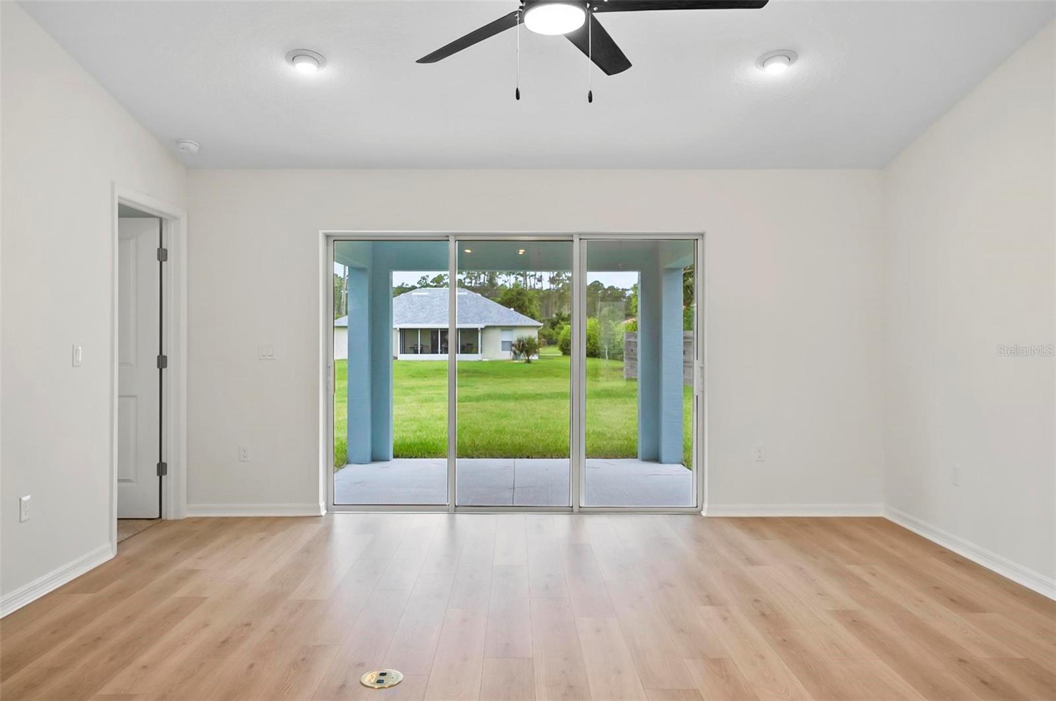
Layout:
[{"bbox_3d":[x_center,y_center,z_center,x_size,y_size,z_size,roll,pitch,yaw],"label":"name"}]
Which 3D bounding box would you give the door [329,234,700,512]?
[{"bbox_3d":[-0.098,0.162,5.125,2.690,2.010,0.110,0,0,0],"label":"door"}]

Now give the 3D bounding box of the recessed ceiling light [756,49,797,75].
[{"bbox_3d":[1.302,-1.500,3.680,0.203,0.045,0.203,0,-11,0],"label":"recessed ceiling light"}]

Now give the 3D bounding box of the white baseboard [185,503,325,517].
[{"bbox_3d":[-1.914,1.119,4.922,0.980,0.090,0.018,0,0,0],"label":"white baseboard"}]

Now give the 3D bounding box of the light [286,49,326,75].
[{"bbox_3d":[-1.160,-1.500,3.680,0.203,0.045,0.203,0,-11,0],"label":"light"}]

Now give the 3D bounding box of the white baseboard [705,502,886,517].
[{"bbox_3d":[1.864,1.119,4.922,1.265,0.090,0.018,0,0,0],"label":"white baseboard"}]

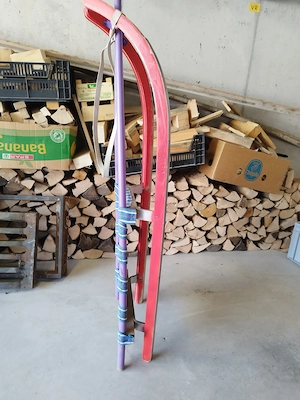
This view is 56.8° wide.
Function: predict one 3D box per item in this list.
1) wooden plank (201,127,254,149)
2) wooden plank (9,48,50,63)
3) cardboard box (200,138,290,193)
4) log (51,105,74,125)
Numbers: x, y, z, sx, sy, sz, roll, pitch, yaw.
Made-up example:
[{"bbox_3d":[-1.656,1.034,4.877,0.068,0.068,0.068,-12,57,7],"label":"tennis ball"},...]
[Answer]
[{"bbox_3d":[0.544,-0.432,1.920,0.346,0.070,0.028,22,17,25],"label":"wooden plank"},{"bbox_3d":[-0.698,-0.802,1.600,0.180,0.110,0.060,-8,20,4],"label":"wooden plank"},{"bbox_3d":[0.664,-0.272,2.058,0.525,0.243,0.390,11,17,-15],"label":"cardboard box"},{"bbox_3d":[-0.526,-0.518,1.697,0.125,0.110,0.270,-6,17,-11],"label":"log"}]

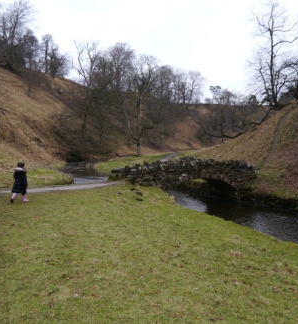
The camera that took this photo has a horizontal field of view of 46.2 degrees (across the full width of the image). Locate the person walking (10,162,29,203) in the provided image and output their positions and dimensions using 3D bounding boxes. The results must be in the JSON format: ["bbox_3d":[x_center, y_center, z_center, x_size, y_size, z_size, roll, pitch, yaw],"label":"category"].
[{"bbox_3d":[-3.930,0.620,10.600,0.450,1.220,0.400,-1,2,-42],"label":"person walking"}]

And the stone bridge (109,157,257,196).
[{"bbox_3d":[1.890,0.790,18.200,7.600,2.130,2.400,-1,2,-25],"label":"stone bridge"}]

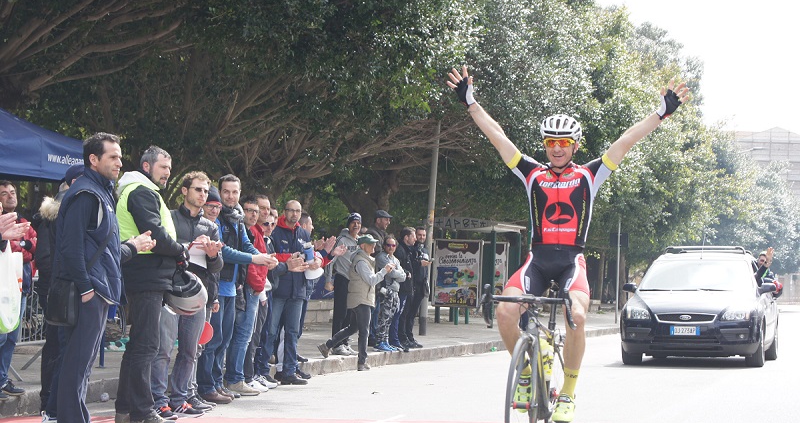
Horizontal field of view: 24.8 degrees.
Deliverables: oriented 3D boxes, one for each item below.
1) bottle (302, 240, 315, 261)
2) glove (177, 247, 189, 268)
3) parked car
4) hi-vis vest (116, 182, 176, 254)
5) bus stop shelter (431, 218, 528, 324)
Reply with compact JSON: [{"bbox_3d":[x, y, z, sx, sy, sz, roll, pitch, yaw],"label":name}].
[{"bbox_3d":[-0.853,0.384,17.050,0.090,0.200,0.090,-12,-3,37],"label":"bottle"},{"bbox_3d":[-1.357,0.287,11.350,0.090,0.150,0.100,0,-3,24],"label":"glove"},{"bbox_3d":[4.062,1.241,24.295,1.870,1.520,4.470,0,-3,15],"label":"parked car"},{"bbox_3d":[-1.589,0.044,11.450,0.360,0.480,0.470,0,-3,20],"label":"hi-vis vest"},{"bbox_3d":[1.800,1.457,42.750,1.650,2.500,3.200,0,-3,15],"label":"bus stop shelter"}]

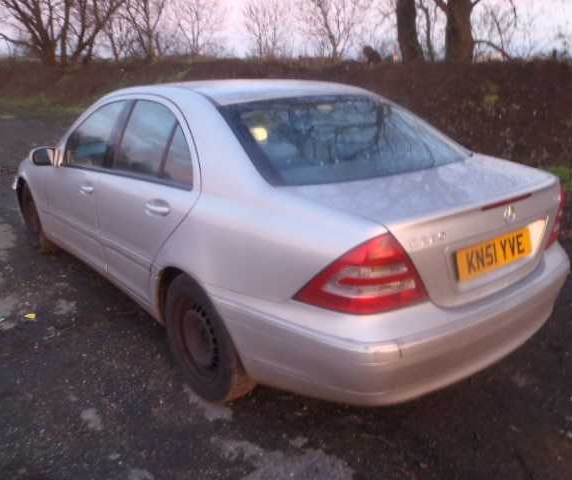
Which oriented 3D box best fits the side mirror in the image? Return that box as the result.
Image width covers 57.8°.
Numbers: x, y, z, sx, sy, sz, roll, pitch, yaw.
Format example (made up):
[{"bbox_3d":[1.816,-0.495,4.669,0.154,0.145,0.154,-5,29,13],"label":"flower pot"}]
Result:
[{"bbox_3d":[-1.603,-0.547,3.415,0.185,0.140,0.110,-13,22,-37],"label":"side mirror"}]

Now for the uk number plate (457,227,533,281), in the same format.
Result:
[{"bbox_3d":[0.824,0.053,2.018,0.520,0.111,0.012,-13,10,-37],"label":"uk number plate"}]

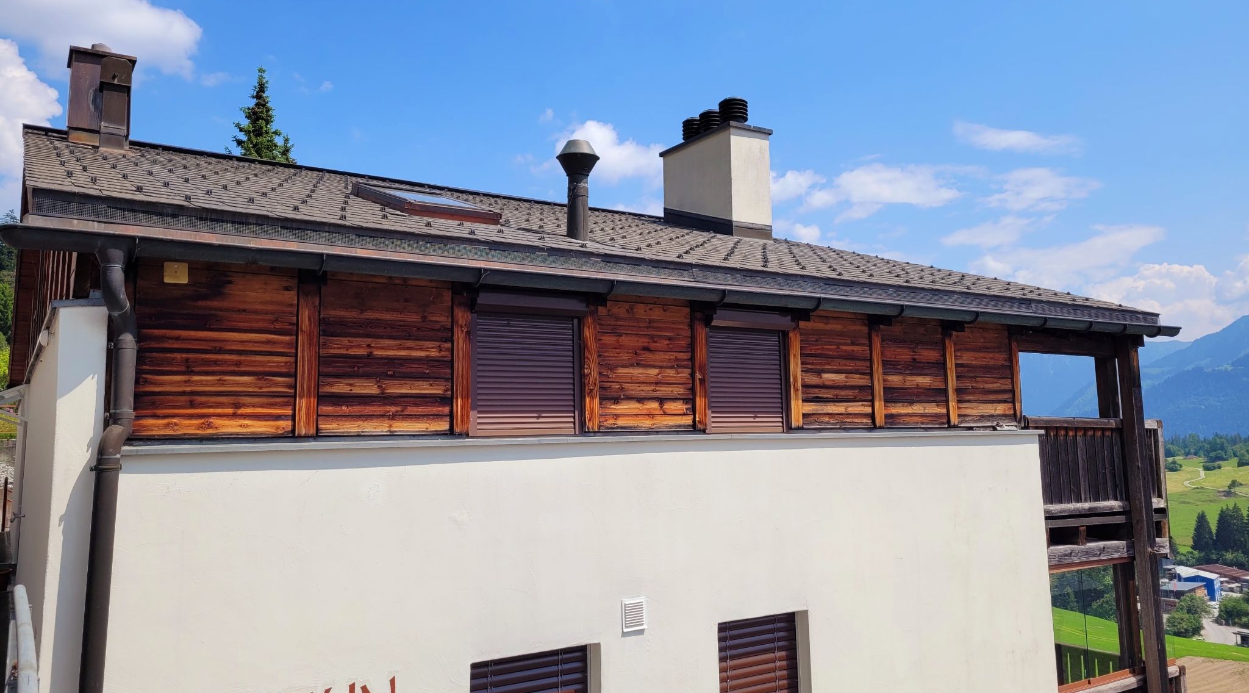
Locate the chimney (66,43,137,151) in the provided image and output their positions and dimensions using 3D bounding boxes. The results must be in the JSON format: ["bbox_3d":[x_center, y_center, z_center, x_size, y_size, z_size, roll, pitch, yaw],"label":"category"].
[{"bbox_3d":[-5.897,-2.796,10.588,0.644,1.440,1.050,4,-9,-33],"label":"chimney"}]

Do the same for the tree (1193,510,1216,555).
[{"bbox_3d":[197.878,63.740,320.000,8.000,16.000,8.000,4,-8,-32],"label":"tree"}]

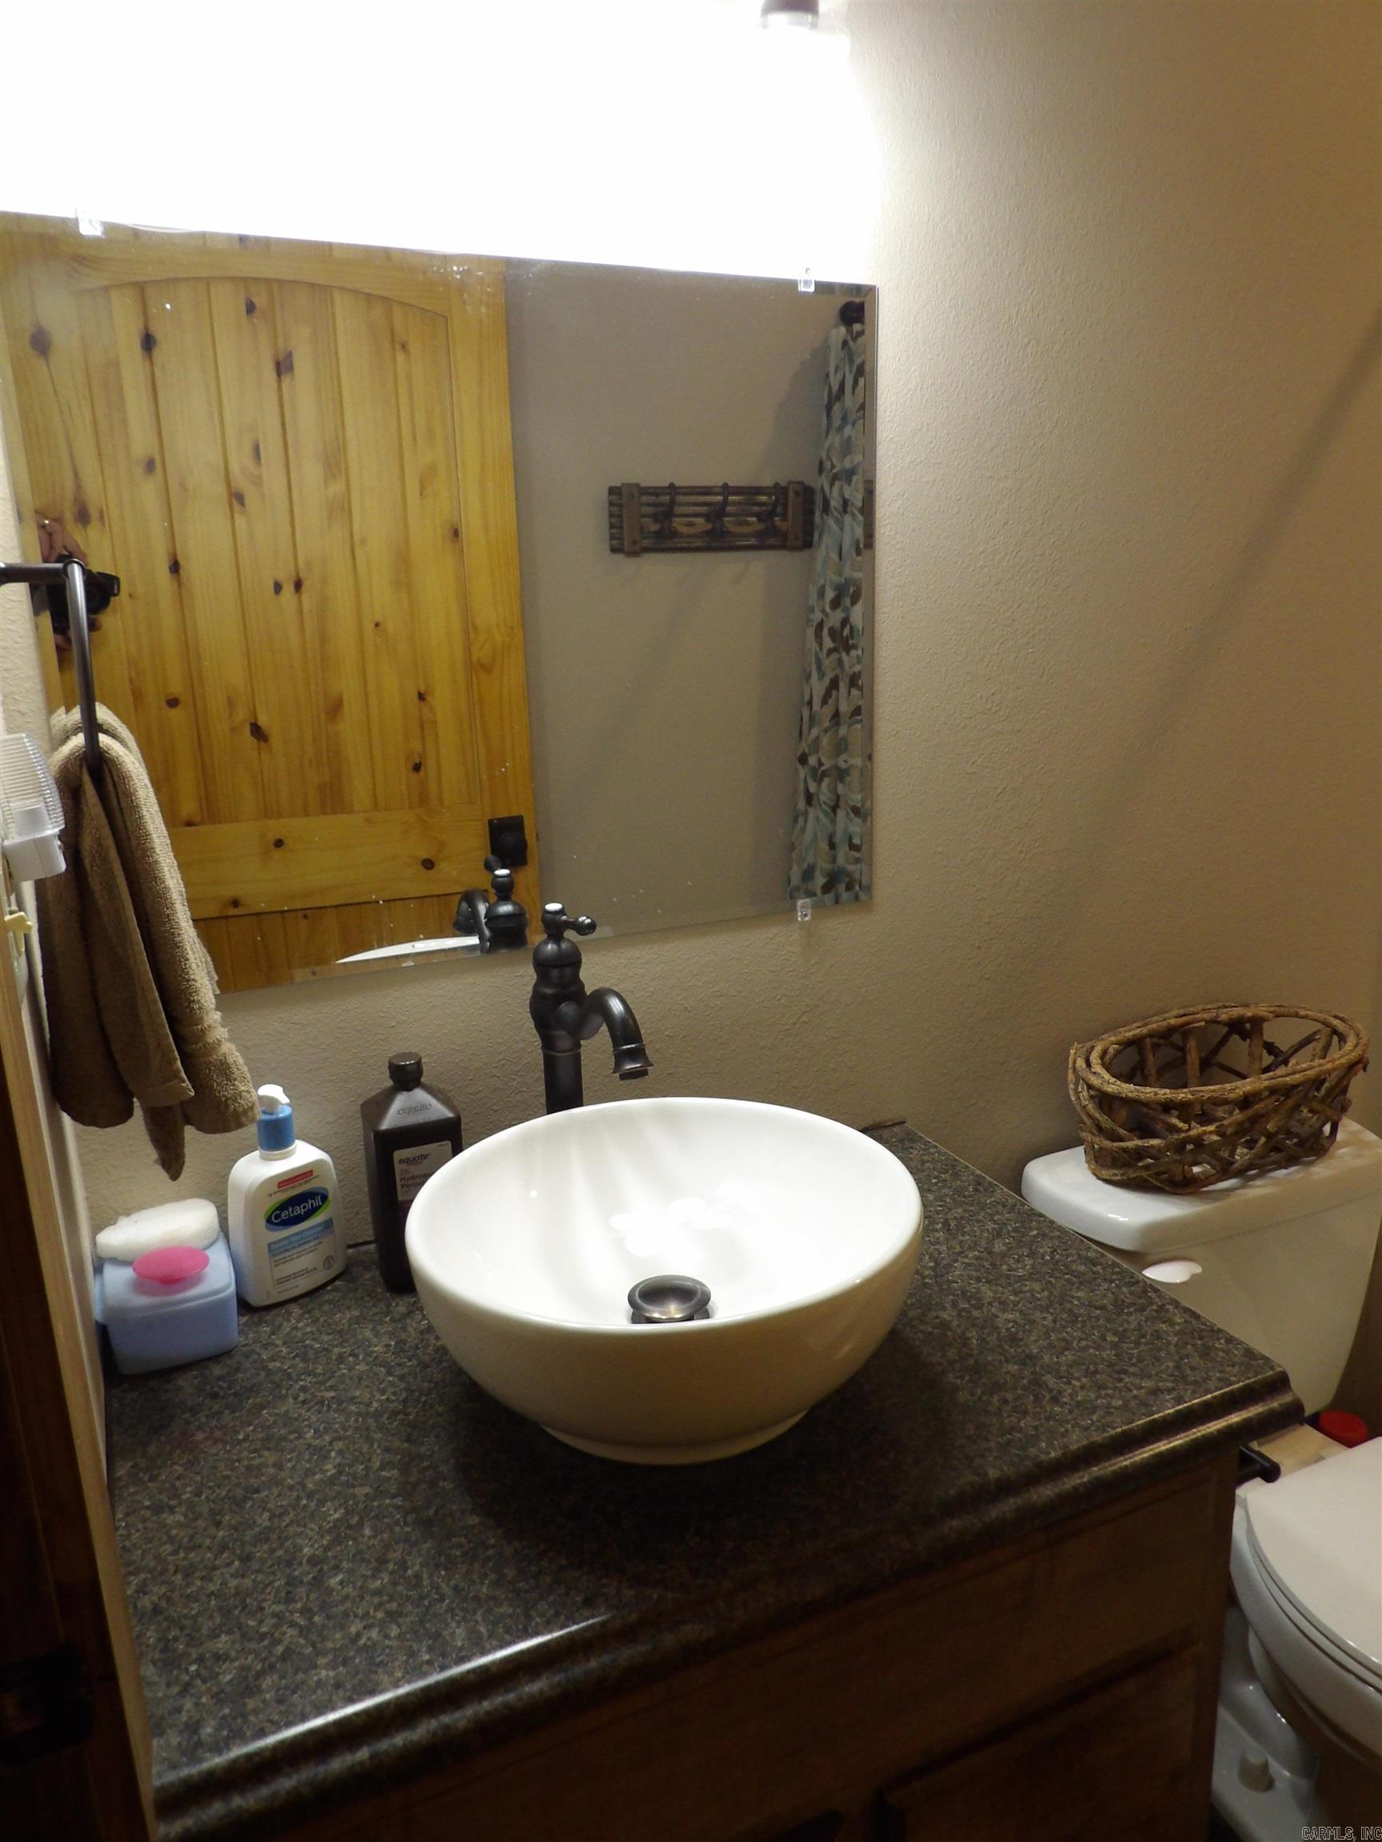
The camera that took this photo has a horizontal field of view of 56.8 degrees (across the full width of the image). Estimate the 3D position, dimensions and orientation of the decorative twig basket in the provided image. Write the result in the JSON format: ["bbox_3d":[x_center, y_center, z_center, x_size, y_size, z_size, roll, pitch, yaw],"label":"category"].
[{"bbox_3d":[0.634,0.212,1.532,0.390,0.139,0.218,-8,16,-25],"label":"decorative twig basket"}]

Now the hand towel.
[{"bbox_3d":[-0.405,0.029,0.938,0.136,0.332,0.135,-8,16,-23],"label":"hand towel"}]

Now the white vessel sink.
[{"bbox_3d":[-0.018,0.286,1.024,0.396,0.149,0.396,-1,15,0],"label":"white vessel sink"}]

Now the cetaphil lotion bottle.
[{"bbox_3d":[-0.367,0.239,1.149,0.092,0.190,0.051,-14,20,-40],"label":"cetaphil lotion bottle"}]

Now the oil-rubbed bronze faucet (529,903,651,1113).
[{"bbox_3d":[-0.083,0.167,1.115,0.058,0.333,0.233,-8,16,-23],"label":"oil-rubbed bronze faucet"}]

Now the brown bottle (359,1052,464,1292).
[{"bbox_3d":[-0.251,0.222,1.163,0.079,0.210,0.069,-8,16,-23],"label":"brown bottle"}]

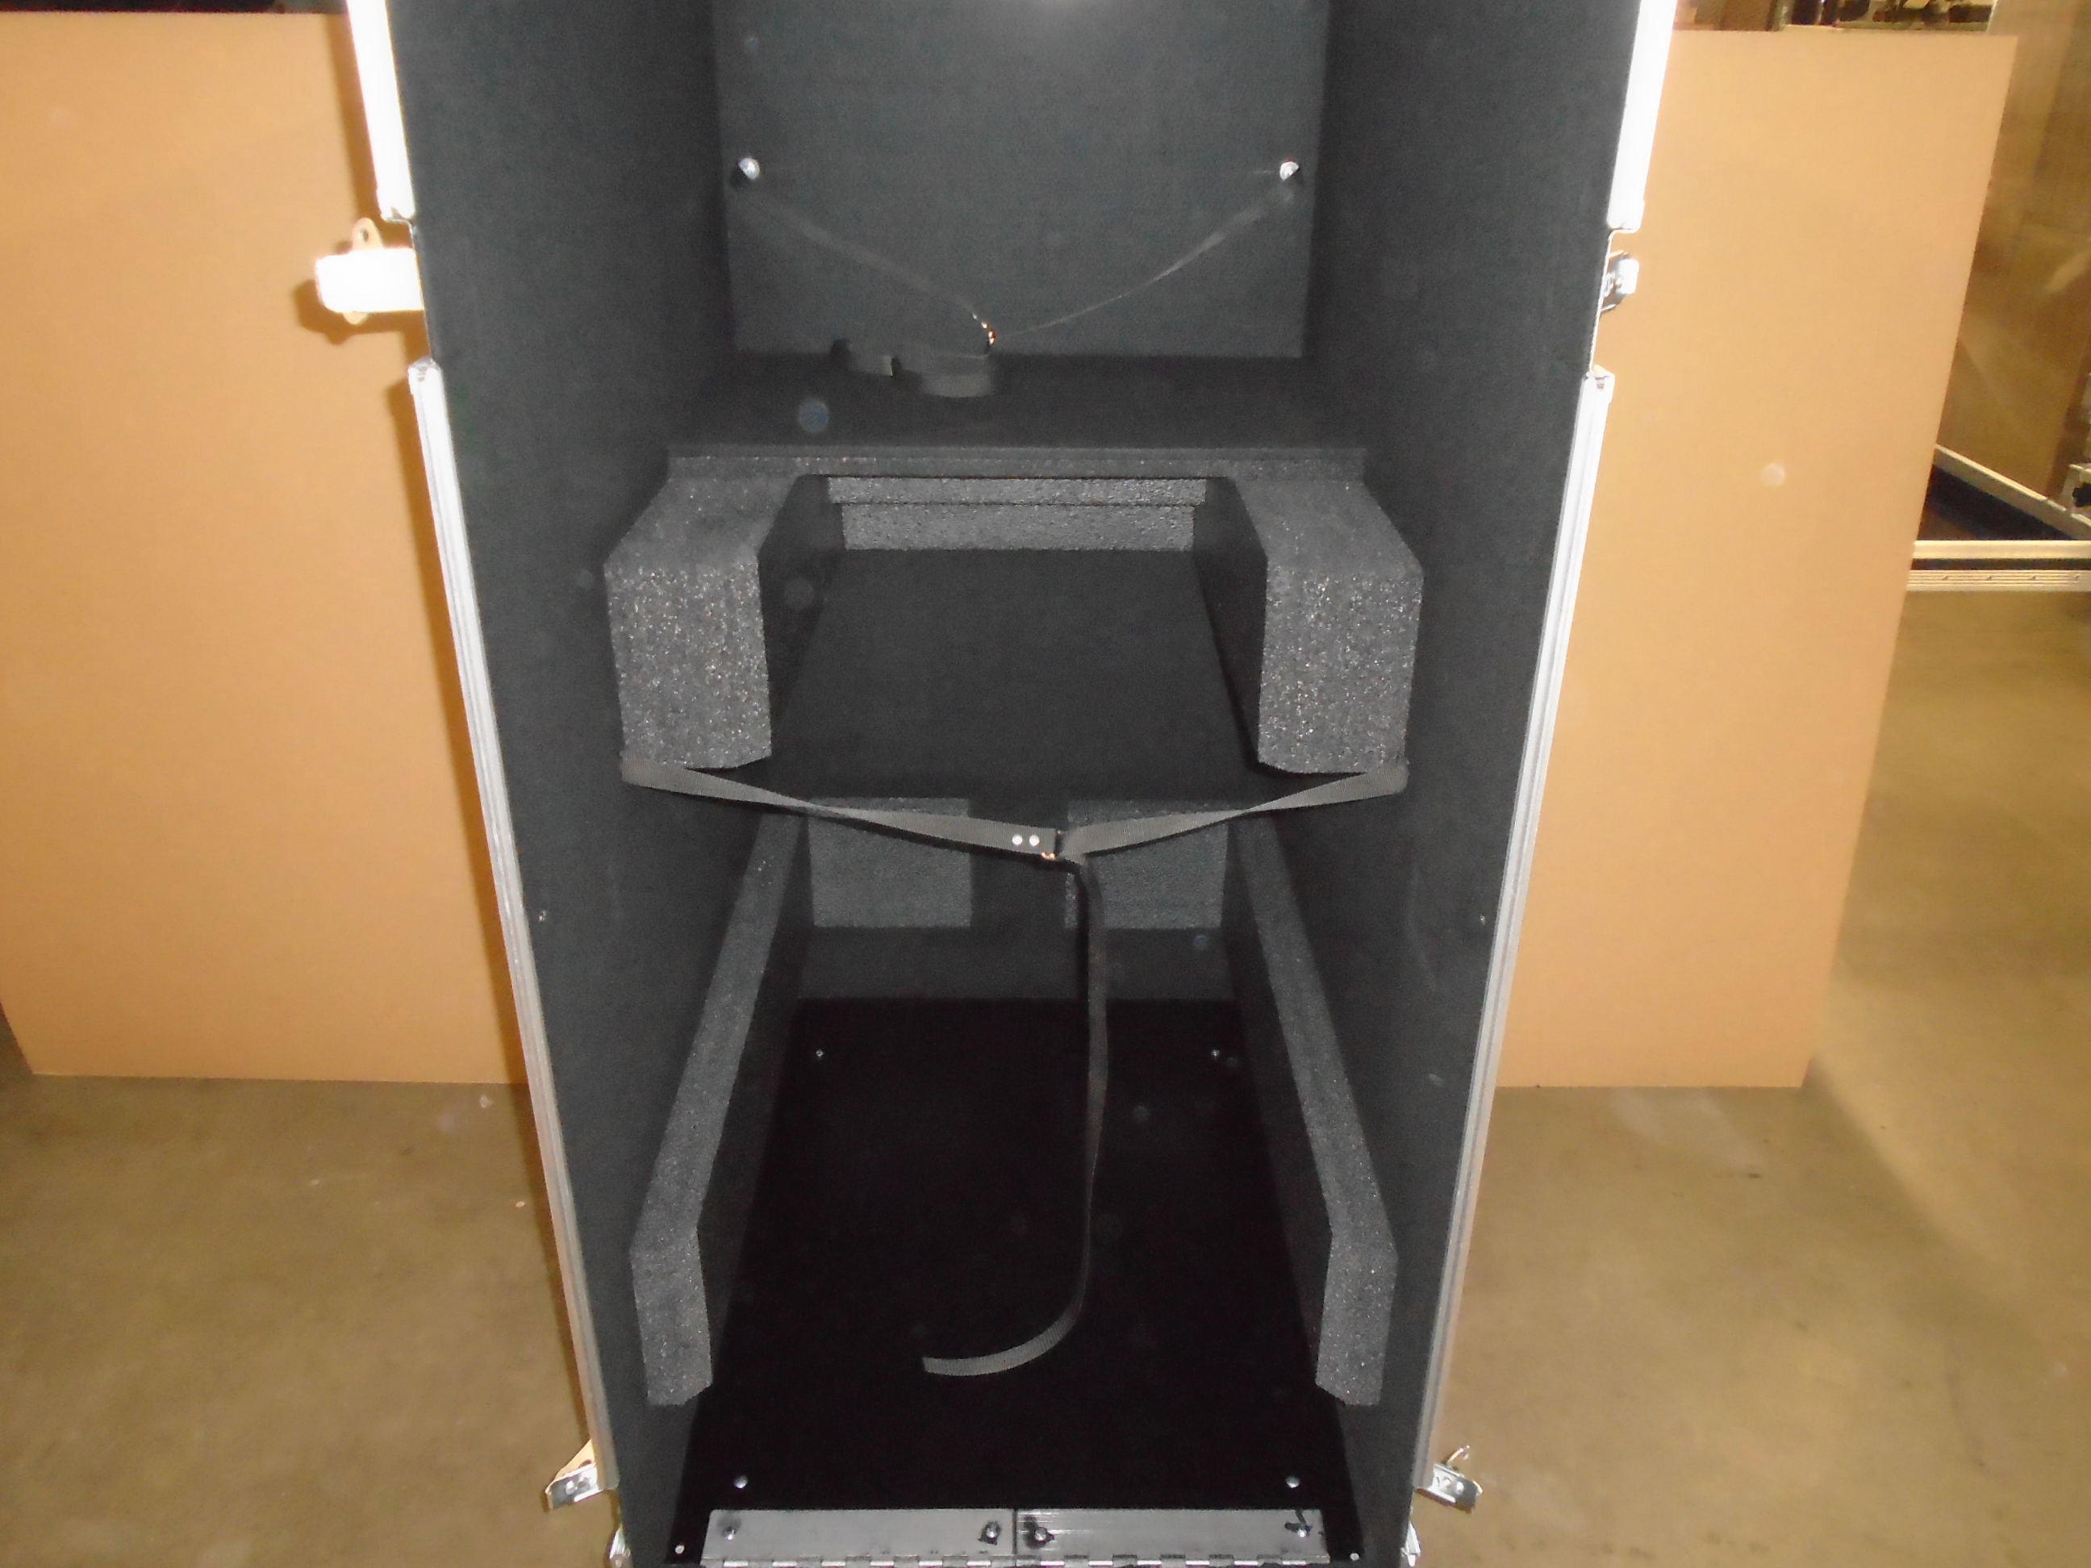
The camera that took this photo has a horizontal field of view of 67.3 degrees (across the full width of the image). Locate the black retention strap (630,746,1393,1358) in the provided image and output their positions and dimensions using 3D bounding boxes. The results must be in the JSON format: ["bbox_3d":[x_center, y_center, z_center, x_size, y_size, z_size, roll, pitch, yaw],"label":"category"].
[{"bbox_3d":[-0.030,0.328,1.657,0.720,0.820,0.110,0,26,-1],"label":"black retention strap"}]

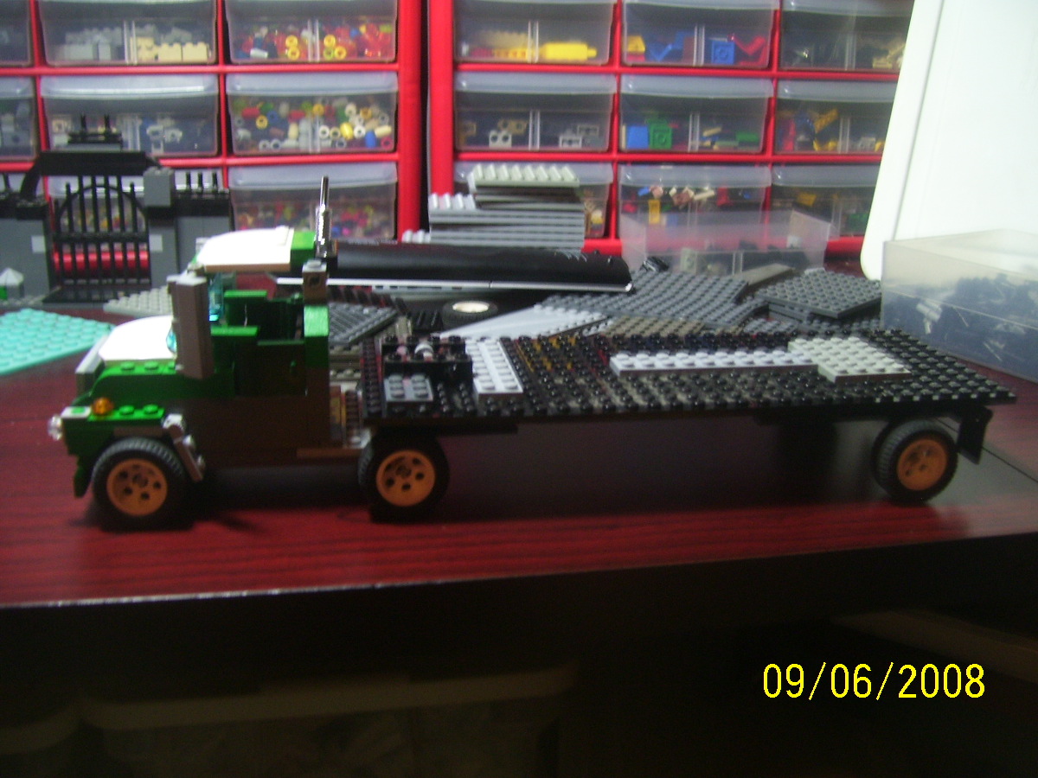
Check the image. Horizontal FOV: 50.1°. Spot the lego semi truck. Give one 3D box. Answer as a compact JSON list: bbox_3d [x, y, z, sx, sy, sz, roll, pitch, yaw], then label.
[{"bbox_3d":[0.008,-0.021,0.419,0.345,0.111,0.097,-1,18,-8],"label":"lego semi truck"}]

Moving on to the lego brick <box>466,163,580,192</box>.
[{"bbox_3d":[0.003,-0.136,0.703,0.064,0.005,0.064,1,18,-3],"label":"lego brick"}]

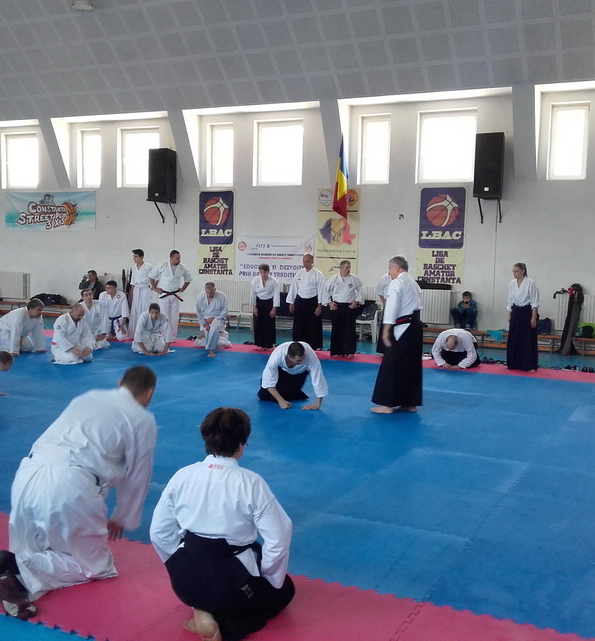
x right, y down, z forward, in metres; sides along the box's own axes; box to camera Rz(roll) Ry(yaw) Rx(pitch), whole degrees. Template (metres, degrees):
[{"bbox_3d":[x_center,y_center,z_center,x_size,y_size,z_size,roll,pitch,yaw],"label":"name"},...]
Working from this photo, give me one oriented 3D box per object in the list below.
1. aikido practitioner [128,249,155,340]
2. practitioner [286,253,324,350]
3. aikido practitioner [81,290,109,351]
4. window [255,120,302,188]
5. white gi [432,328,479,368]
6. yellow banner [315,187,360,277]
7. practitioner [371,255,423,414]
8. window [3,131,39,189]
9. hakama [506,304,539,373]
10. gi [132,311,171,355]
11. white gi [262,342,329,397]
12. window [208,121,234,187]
[{"bbox_3d":[-2.984,-0.481,14.729,0.500,1.770,0.340,2,5,9],"label":"aikido practitioner"},{"bbox_3d":[0.169,-0.335,13.980,0.640,1.740,0.400,2,5,12],"label":"practitioner"},{"bbox_3d":[-3.660,-0.030,13.610,0.580,1.000,0.620,-1,5,-24],"label":"aikido practitioner"},{"bbox_3d":[-0.422,-3.713,17.020,1.224,1.445,0.140,4,5,26],"label":"window"},{"bbox_3d":[2.627,0.423,12.457,0.700,0.600,0.920,3,5,21],"label":"white gi"},{"bbox_3d":[0.848,-1.799,15.972,0.968,1.930,0.030,4,5,24],"label":"yellow banner"},{"bbox_3d":[1.130,0.131,8.563,0.560,1.720,0.520,3,5,21],"label":"practitioner"},{"bbox_3d":[-7.229,-4.175,20.100,1.220,1.459,0.120,3,5,24],"label":"window"},{"bbox_3d":[3.577,0.246,12.056,0.470,1.040,0.360,4,5,30],"label":"hakama"},{"bbox_3d":[-2.512,0.207,13.194,0.640,0.680,0.660,1,4,-5],"label":"gi"},{"bbox_3d":[-0.023,0.563,8.800,0.700,0.590,0.550,0,5,-15],"label":"white gi"},{"bbox_3d":[-1.669,-3.679,17.092,0.692,1.410,0.140,4,5,24],"label":"window"}]

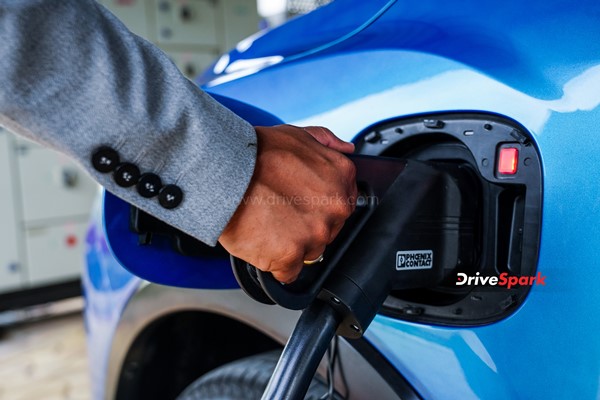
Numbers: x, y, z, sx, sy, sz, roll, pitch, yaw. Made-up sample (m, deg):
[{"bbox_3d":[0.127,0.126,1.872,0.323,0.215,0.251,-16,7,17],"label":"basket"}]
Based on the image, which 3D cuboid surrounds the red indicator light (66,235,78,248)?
[{"bbox_3d":[-1.239,0.223,3.800,0.050,0.050,0.030,-8,5,-41],"label":"red indicator light"}]

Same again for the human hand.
[{"bbox_3d":[-0.008,0.000,0.500,0.110,0.108,0.085,32,1,-18],"label":"human hand"}]

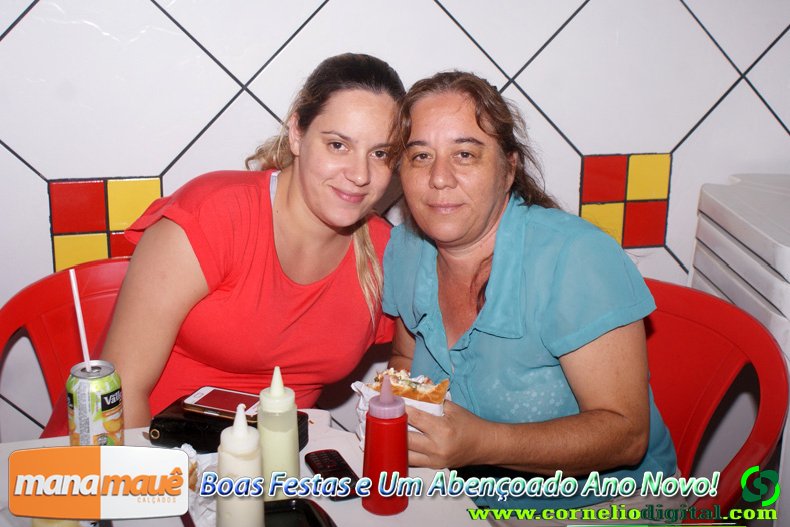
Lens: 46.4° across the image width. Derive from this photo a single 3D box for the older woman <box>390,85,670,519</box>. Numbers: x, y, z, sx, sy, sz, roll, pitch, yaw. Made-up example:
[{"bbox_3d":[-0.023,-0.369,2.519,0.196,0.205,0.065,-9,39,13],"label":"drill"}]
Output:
[{"bbox_3d":[0.186,0.305,1.426,0.520,1.150,0.620,7,15,24],"label":"older woman"}]

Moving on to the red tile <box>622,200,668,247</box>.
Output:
[{"bbox_3d":[0.557,-0.089,2.058,0.099,0.099,0.010,-4,14,-13],"label":"red tile"}]

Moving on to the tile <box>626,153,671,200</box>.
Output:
[{"bbox_3d":[0.556,-0.190,2.034,0.099,0.099,0.010,-4,14,-13],"label":"tile"}]

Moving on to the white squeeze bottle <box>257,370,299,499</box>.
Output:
[{"bbox_3d":[-0.131,0.184,1.035,0.052,0.157,0.052,1,14,0],"label":"white squeeze bottle"}]

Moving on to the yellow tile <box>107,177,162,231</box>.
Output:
[{"bbox_3d":[-0.502,-0.115,1.787,0.099,0.099,0.010,-4,14,-13],"label":"yellow tile"}]

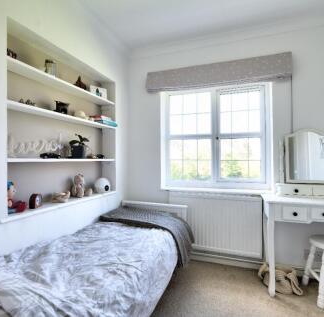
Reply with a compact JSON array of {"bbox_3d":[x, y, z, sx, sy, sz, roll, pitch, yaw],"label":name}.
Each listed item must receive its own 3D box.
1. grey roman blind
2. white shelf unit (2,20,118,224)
[{"bbox_3d":[0.521,-0.855,2.054,1.398,0.204,0.127,0,0,18],"label":"grey roman blind"},{"bbox_3d":[-0.791,-0.237,1.724,0.204,1.216,1.120,0,0,21],"label":"white shelf unit"}]

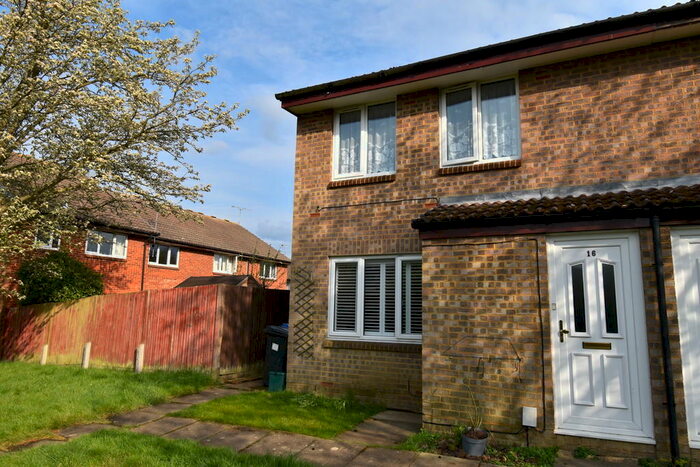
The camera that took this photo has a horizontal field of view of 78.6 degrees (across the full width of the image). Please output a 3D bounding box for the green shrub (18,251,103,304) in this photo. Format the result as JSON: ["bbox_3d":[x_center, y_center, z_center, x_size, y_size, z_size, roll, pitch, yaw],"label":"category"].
[{"bbox_3d":[-7.718,1.750,11.309,1.950,2.600,1.800,6,-10,-33],"label":"green shrub"}]

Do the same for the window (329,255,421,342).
[{"bbox_3d":[0.472,1.031,6.731,1.780,1.339,0.100,-3,-9,25],"label":"window"}]

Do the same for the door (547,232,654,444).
[{"bbox_3d":[2.593,1.045,4.503,0.890,2.110,0.110,-3,-9,25],"label":"door"}]

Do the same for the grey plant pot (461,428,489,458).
[{"bbox_3d":[1.341,2.253,4.574,0.275,0.193,0.275,-3,-9,25],"label":"grey plant pot"}]

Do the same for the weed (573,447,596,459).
[{"bbox_3d":[2.396,2.229,4.356,0.200,0.085,0.110,-3,-9,25],"label":"weed"}]

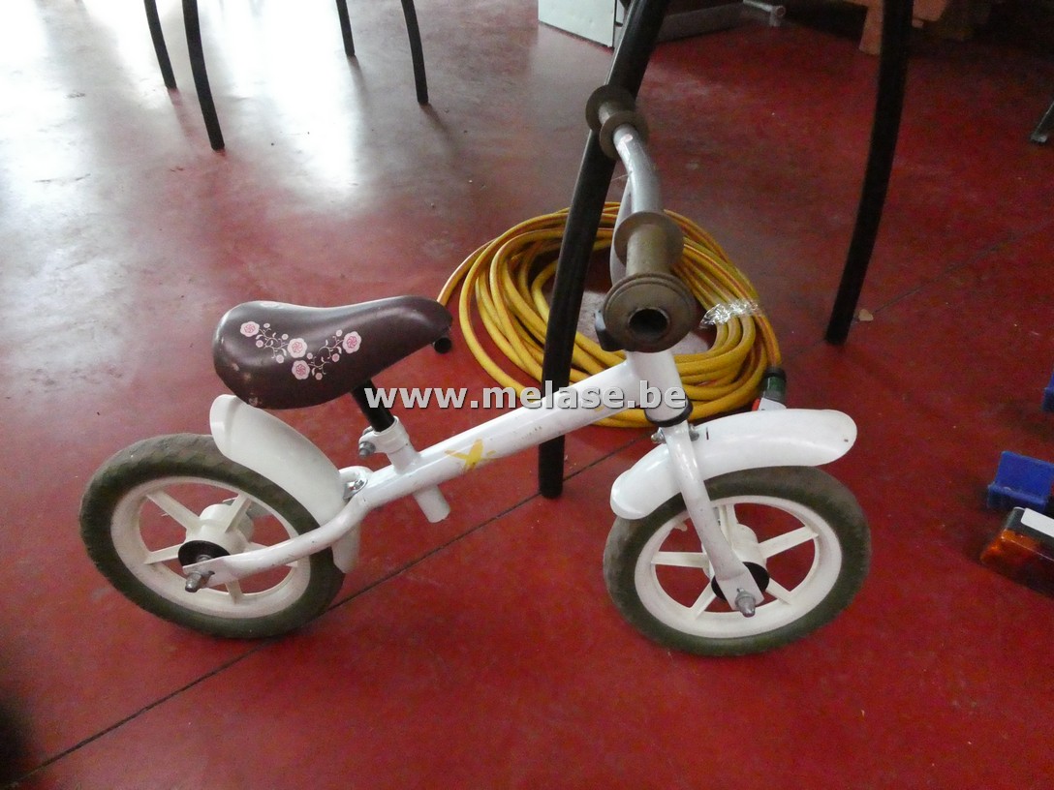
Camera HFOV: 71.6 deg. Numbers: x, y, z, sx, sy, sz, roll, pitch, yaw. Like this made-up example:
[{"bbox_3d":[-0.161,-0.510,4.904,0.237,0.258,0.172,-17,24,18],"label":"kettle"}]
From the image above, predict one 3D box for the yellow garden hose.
[{"bbox_3d":[0.145,-0.211,1.427,0.640,0.080,0.740,1,41,0],"label":"yellow garden hose"}]

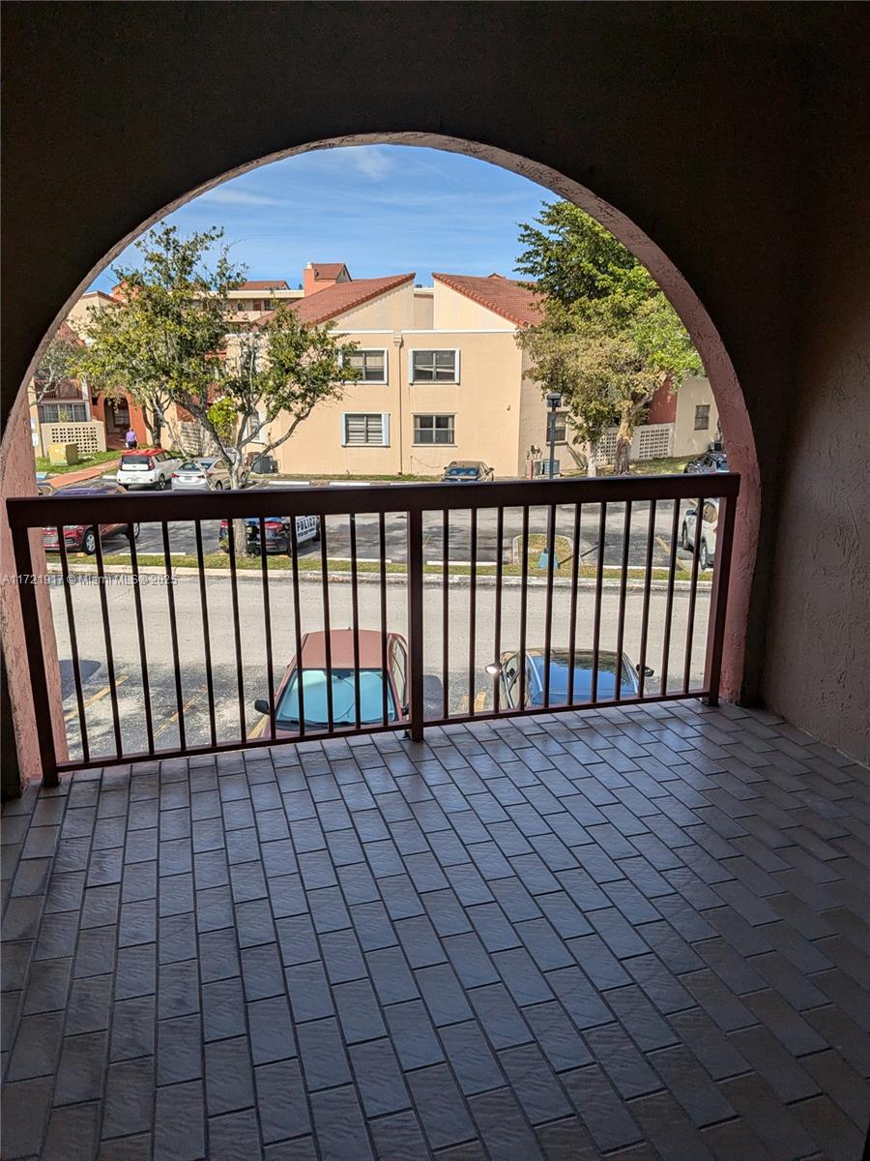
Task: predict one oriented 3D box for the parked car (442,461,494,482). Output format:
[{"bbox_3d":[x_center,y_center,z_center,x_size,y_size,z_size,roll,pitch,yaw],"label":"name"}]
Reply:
[{"bbox_3d":[1.324,-4.163,32.466,1.820,1.460,4.650,2,14,6],"label":"parked car"}]

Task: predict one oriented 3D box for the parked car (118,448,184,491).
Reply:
[{"bbox_3d":[-12.546,-4.974,35.459,1.800,1.610,4.150,0,14,0],"label":"parked car"}]

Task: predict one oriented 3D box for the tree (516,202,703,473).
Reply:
[{"bbox_3d":[8.149,-10.642,36.507,8.900,11.800,8.600,1,14,5],"label":"tree"}]

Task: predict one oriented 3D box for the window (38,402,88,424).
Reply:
[{"bbox_3d":[-22.398,-10.025,48.521,2.950,1.350,0.150,-10,17,-34],"label":"window"}]

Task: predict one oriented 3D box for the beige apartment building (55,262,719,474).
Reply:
[{"bbox_3d":[-2.800,-11.810,45.287,37.000,10.000,18.000,1,14,5],"label":"beige apartment building"}]

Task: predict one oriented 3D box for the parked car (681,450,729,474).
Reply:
[{"bbox_3d":[12.204,-4.720,34.594,1.820,1.480,4.600,1,14,3],"label":"parked car"}]

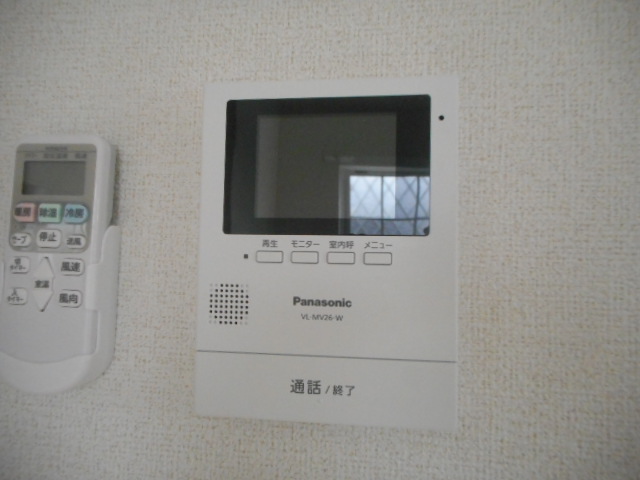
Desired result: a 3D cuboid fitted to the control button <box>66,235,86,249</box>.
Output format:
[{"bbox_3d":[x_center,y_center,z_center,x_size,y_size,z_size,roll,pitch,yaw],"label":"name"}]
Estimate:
[{"bbox_3d":[-0.129,0.001,0.245,0.012,0.007,0.003,2,-2,7],"label":"control button"}]

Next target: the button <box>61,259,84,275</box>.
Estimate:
[{"bbox_3d":[-0.134,0.015,0.249,0.014,0.010,0.003,1,-3,7],"label":"button"}]

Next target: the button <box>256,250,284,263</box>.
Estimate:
[{"bbox_3d":[-0.025,0.009,0.235,0.014,0.006,0.002,1,-2,7],"label":"button"}]

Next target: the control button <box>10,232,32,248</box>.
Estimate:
[{"bbox_3d":[-0.161,0.000,0.249,0.013,0.007,0.003,2,-2,7],"label":"control button"}]

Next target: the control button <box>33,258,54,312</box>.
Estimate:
[{"bbox_3d":[-0.150,0.024,0.251,0.013,0.030,0.003,1,-3,7],"label":"control button"}]

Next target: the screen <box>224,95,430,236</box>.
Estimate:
[{"bbox_3d":[0.003,-0.038,0.238,0.105,0.071,0.006,1,-3,7],"label":"screen"}]

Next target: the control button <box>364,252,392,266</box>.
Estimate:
[{"bbox_3d":[0.029,0.009,0.231,0.014,0.006,0.003,1,-3,7],"label":"control button"}]

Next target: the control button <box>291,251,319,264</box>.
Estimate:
[{"bbox_3d":[-0.007,0.009,0.235,0.014,0.006,0.003,1,-3,7],"label":"control button"}]

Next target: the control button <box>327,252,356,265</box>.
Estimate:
[{"bbox_3d":[0.011,0.009,0.233,0.014,0.006,0.003,1,-3,7],"label":"control button"}]

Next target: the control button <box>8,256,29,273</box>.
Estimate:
[{"bbox_3d":[-0.161,0.013,0.248,0.013,0.009,0.003,2,-2,7],"label":"control button"}]

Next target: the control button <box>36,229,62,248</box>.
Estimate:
[{"bbox_3d":[-0.144,-0.001,0.247,0.015,0.010,0.003,2,-2,7],"label":"control button"}]

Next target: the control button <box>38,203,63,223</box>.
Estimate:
[{"bbox_3d":[-0.144,-0.014,0.247,0.013,0.011,0.003,2,-2,7],"label":"control button"}]

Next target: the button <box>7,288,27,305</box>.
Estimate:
[{"bbox_3d":[-0.165,0.031,0.253,0.012,0.010,0.003,1,-3,7],"label":"button"}]

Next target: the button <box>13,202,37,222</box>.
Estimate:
[{"bbox_3d":[-0.159,-0.015,0.249,0.013,0.011,0.003,2,-2,7],"label":"button"}]

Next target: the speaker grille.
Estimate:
[{"bbox_3d":[-0.046,0.033,0.236,0.021,0.021,0.002,1,-2,7],"label":"speaker grille"}]

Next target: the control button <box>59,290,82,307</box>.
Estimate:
[{"bbox_3d":[-0.134,0.032,0.249,0.014,0.010,0.003,1,-3,7],"label":"control button"}]

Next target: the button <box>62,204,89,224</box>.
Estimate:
[{"bbox_3d":[-0.129,-0.014,0.245,0.014,0.010,0.003,2,-2,7],"label":"button"}]

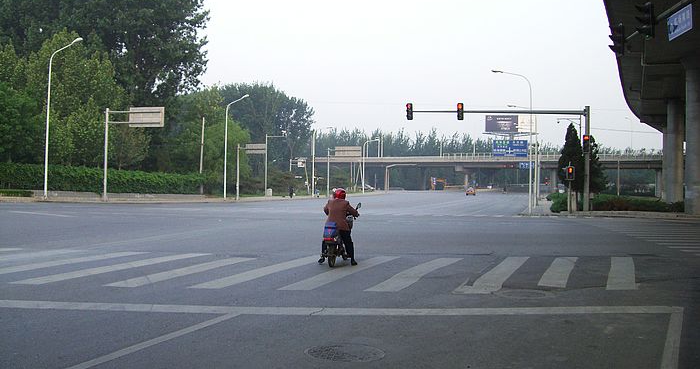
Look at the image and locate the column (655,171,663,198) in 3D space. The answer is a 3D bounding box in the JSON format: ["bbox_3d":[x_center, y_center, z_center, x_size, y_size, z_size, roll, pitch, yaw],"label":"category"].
[{"bbox_3d":[66.245,0.000,165.000,1.300,6.000,1.300,1,0,14],"label":"column"}]

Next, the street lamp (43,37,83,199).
[{"bbox_3d":[-19.295,-4.428,51.574,2.750,10.900,0.350,1,0,20],"label":"street lamp"}]

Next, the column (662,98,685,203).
[{"bbox_3d":[30.500,-2.998,72.000,1.600,10.000,1.600,1,0,18],"label":"column"}]

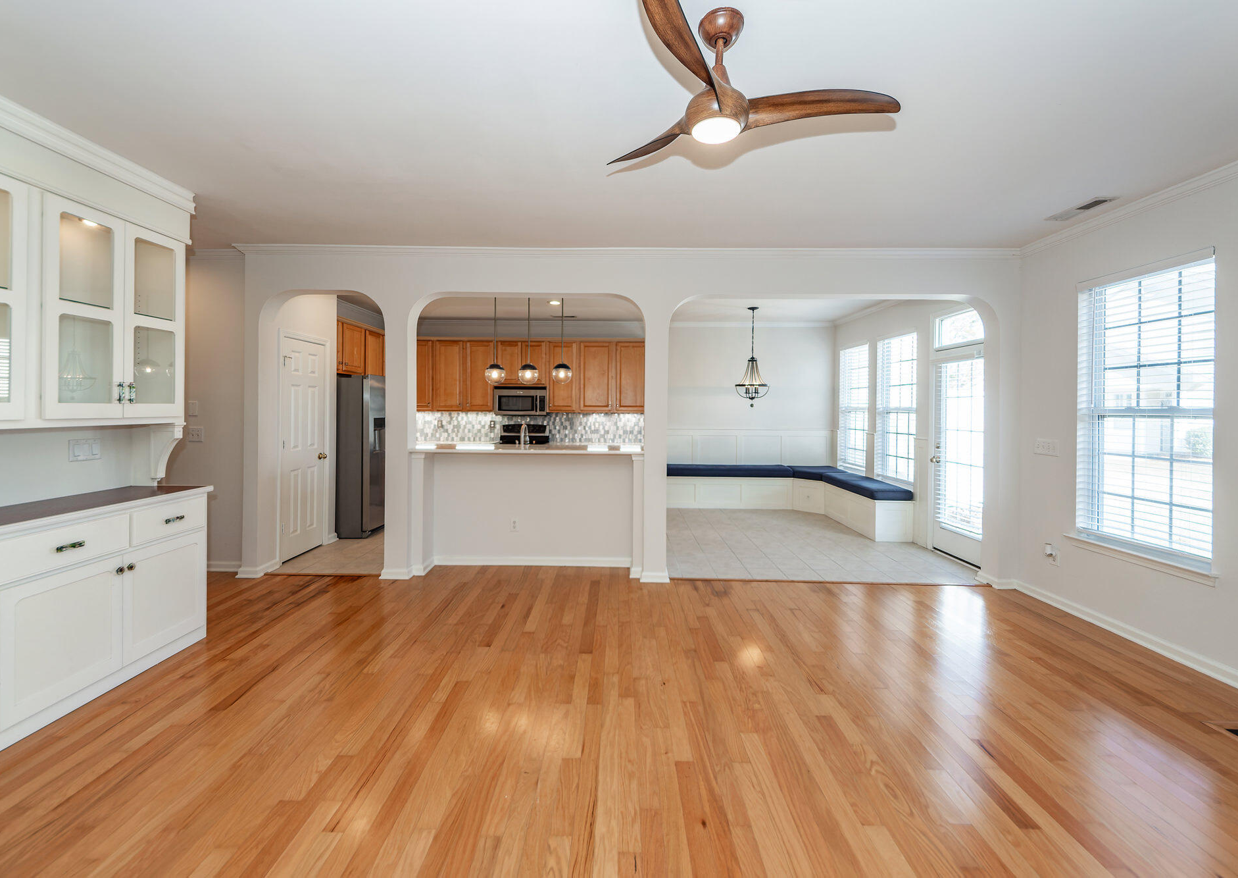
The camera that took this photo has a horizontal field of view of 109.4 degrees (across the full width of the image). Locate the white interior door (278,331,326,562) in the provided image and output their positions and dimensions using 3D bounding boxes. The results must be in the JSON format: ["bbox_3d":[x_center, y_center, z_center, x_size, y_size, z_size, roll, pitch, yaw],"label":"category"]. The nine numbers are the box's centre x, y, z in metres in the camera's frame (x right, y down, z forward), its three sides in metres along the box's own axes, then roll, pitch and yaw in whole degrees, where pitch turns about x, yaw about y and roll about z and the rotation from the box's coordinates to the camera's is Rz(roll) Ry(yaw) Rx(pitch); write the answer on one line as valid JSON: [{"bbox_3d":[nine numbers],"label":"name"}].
[{"bbox_3d":[-3.000,0.085,4.190,0.050,2.030,0.580,1,2,1],"label":"white interior door"}]

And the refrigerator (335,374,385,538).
[{"bbox_3d":[-3.050,0.144,5.100,0.800,1.750,0.880,1,2,1],"label":"refrigerator"}]

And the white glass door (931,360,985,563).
[{"bbox_3d":[3.260,0.200,4.180,0.060,1.960,0.780,1,2,1],"label":"white glass door"}]

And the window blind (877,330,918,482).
[{"bbox_3d":[3.240,-0.363,5.155,0.060,1.650,0.740,1,2,1],"label":"window blind"}]

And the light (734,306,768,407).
[{"bbox_3d":[1.714,-1.058,5.650,0.440,1.280,0.440,1,2,1],"label":"light"}]

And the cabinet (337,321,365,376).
[{"bbox_3d":[-3.370,-1.063,5.160,0.320,0.630,0.800,1,2,1],"label":"cabinet"}]

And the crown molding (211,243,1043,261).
[{"bbox_3d":[0.050,-1.500,3.520,6.280,0.100,0.090,1,2,1],"label":"crown molding"}]

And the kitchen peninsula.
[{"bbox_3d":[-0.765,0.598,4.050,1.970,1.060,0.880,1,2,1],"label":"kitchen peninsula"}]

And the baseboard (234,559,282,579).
[{"bbox_3d":[-3.025,1.093,3.720,0.240,0.090,0.250,1,2,1],"label":"baseboard"}]

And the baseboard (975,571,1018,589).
[{"bbox_3d":[3.100,1.163,3.630,0.210,0.090,0.230,1,2,1],"label":"baseboard"}]

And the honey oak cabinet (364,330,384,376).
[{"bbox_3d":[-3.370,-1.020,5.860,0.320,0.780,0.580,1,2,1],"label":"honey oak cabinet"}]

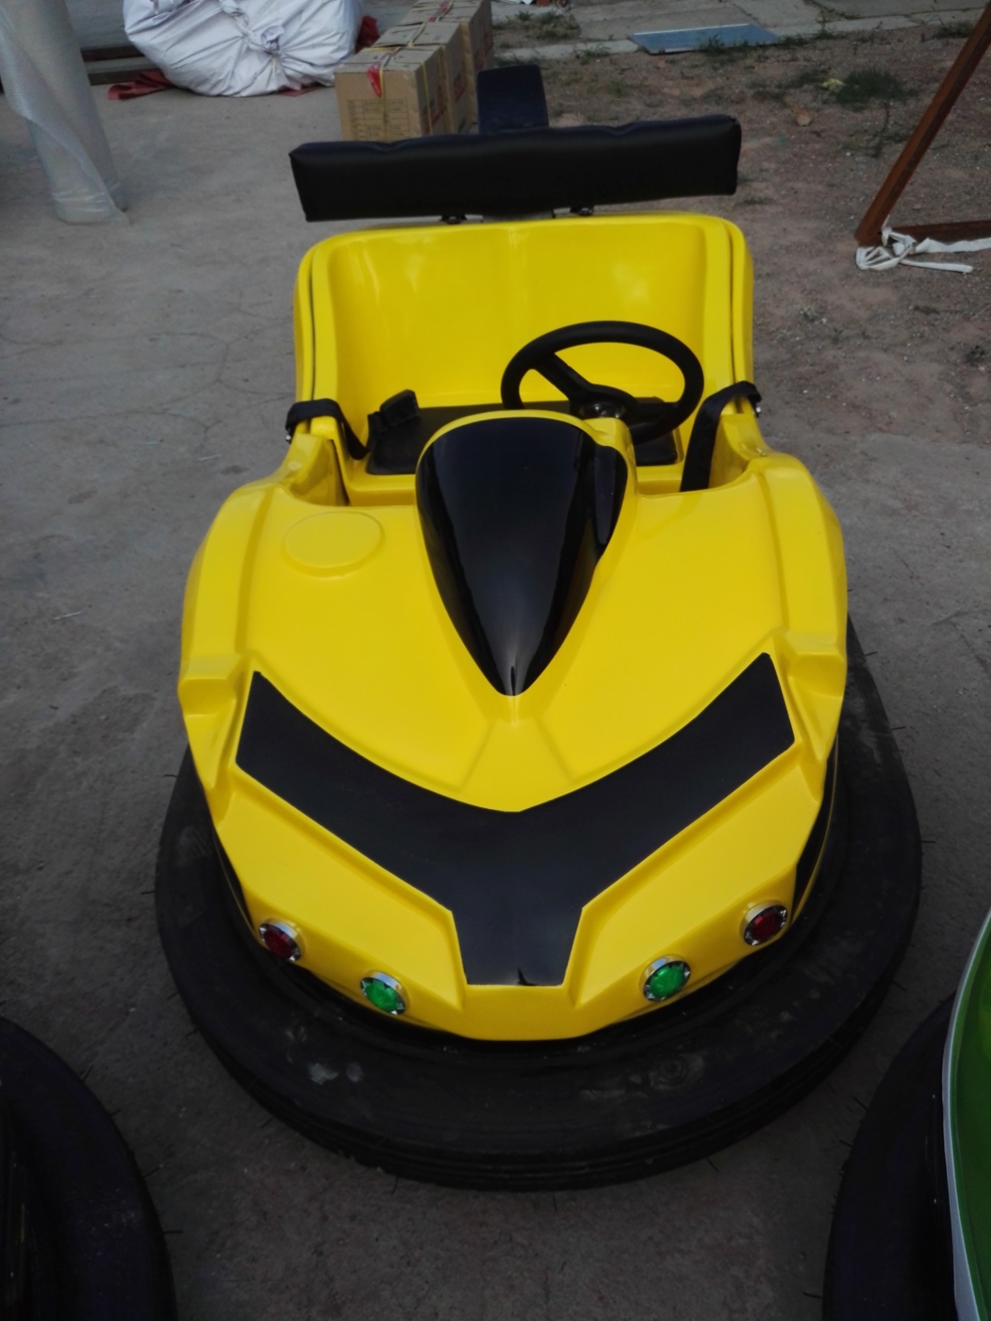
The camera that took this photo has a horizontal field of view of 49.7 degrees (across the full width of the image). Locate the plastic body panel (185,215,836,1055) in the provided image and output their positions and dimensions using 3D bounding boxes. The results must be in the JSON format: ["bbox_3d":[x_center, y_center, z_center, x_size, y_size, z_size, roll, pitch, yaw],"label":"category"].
[{"bbox_3d":[0.026,-0.241,1.803,0.979,0.522,1.729,-2,40,2],"label":"plastic body panel"}]

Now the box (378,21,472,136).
[{"bbox_3d":[-0.339,-2.676,5.024,0.339,0.468,0.446,1,41,7],"label":"box"}]

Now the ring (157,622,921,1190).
[{"bbox_3d":[0.065,0.003,1.975,1.183,0.228,1.933,-2,40,2],"label":"ring"}]

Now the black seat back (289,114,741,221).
[{"bbox_3d":[0.045,-1.022,2.236,0.921,0.152,0.095,-2,40,2],"label":"black seat back"}]

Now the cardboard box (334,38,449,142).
[{"bbox_3d":[-0.436,-2.371,4.678,0.345,0.463,0.448,5,41,10],"label":"cardboard box"}]

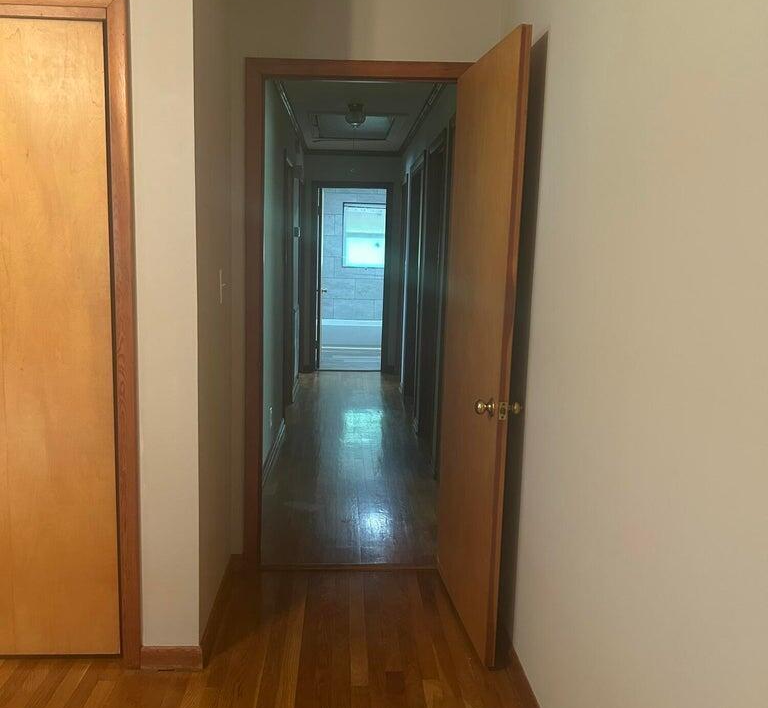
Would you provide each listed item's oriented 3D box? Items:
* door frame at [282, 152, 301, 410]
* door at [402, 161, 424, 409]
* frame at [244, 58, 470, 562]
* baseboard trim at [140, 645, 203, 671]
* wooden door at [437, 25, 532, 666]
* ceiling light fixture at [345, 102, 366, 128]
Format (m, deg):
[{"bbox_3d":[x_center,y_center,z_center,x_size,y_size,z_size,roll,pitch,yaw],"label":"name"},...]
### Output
[{"bbox_3d":[-0.794,-0.541,6.333,0.100,2.080,0.930,1,8,-3],"label":"door frame"},{"bbox_3d":[0.263,-0.498,6.438,0.050,2.020,0.880,1,8,-3],"label":"door"},{"bbox_3d":[-0.118,-0.106,3.212,0.910,2.120,0.090,1,8,-3],"label":"frame"},{"bbox_3d":[-0.696,0.997,2.525,0.200,0.077,0.020,1,8,-3],"label":"baseboard trim"},{"bbox_3d":[0.340,-0.024,2.842,0.036,2.040,0.780,0,8,-9],"label":"wooden door"},{"bbox_3d":[-0.210,-1.762,5.688,0.165,0.165,0.165,1,8,-3],"label":"ceiling light fixture"}]

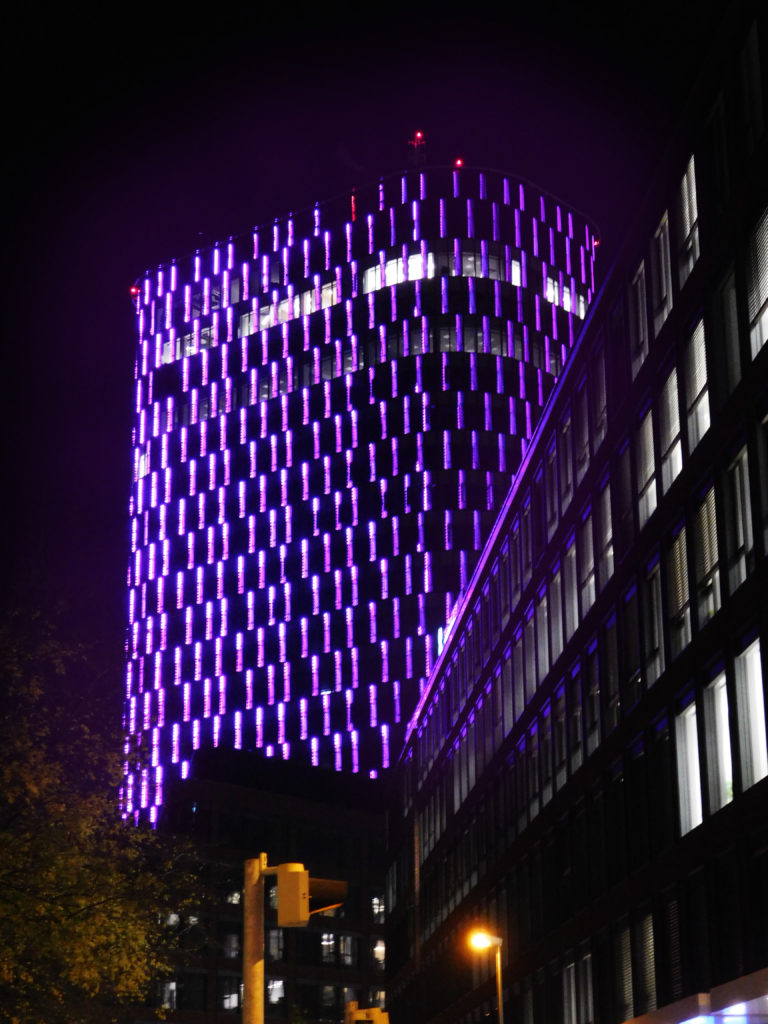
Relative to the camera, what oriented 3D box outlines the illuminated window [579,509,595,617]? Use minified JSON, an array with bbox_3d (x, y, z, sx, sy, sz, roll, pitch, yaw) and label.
[{"bbox_3d":[4.992,1.306,48.161,0.130,2.200,1.600,2,-19,-5],"label":"illuminated window"}]

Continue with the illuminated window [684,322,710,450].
[{"bbox_3d":[5.986,-2.392,37.327,0.130,2.200,1.600,2,-19,-5],"label":"illuminated window"}]

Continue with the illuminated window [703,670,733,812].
[{"bbox_3d":[5.982,4.188,35.063,0.130,2.200,1.600,2,-19,-5],"label":"illuminated window"}]

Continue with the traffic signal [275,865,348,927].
[{"bbox_3d":[-0.483,2.554,13.000,0.490,0.390,0.300,4,-19,-14],"label":"traffic signal"}]

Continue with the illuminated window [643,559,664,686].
[{"bbox_3d":[5.845,2.474,42.237,0.130,2.360,1.720,1,-19,-5],"label":"illuminated window"}]

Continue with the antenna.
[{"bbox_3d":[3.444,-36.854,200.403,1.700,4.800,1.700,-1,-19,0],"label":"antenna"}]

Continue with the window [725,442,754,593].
[{"bbox_3d":[6.426,0.157,35.393,0.130,2.360,1.720,1,-19,-5],"label":"window"}]

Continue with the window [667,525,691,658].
[{"bbox_3d":[6.033,1.733,40.029,0.130,2.360,1.720,1,-19,-5],"label":"window"}]

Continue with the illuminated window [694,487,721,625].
[{"bbox_3d":[5.988,0.857,36.166,0.130,2.200,1.600,2,-19,-5],"label":"illuminated window"}]

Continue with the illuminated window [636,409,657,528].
[{"bbox_3d":[5.823,-0.930,43.256,0.130,2.360,1.720,1,-19,-5],"label":"illuminated window"}]

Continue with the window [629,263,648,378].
[{"bbox_3d":[5.583,-4.188,42.873,0.130,2.200,1.600,2,-19,-5],"label":"window"}]

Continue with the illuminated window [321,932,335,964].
[{"bbox_3d":[-4.010,31.169,139.318,0.130,2.050,1.450,-14,-23,35],"label":"illuminated window"}]

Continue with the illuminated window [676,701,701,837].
[{"bbox_3d":[5.796,4.894,37.084,0.130,2.200,1.600,2,-19,-5],"label":"illuminated window"}]

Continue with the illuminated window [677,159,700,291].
[{"bbox_3d":[5.990,-5.713,38.449,0.130,2.200,1.600,2,-19,-5],"label":"illuminated window"}]

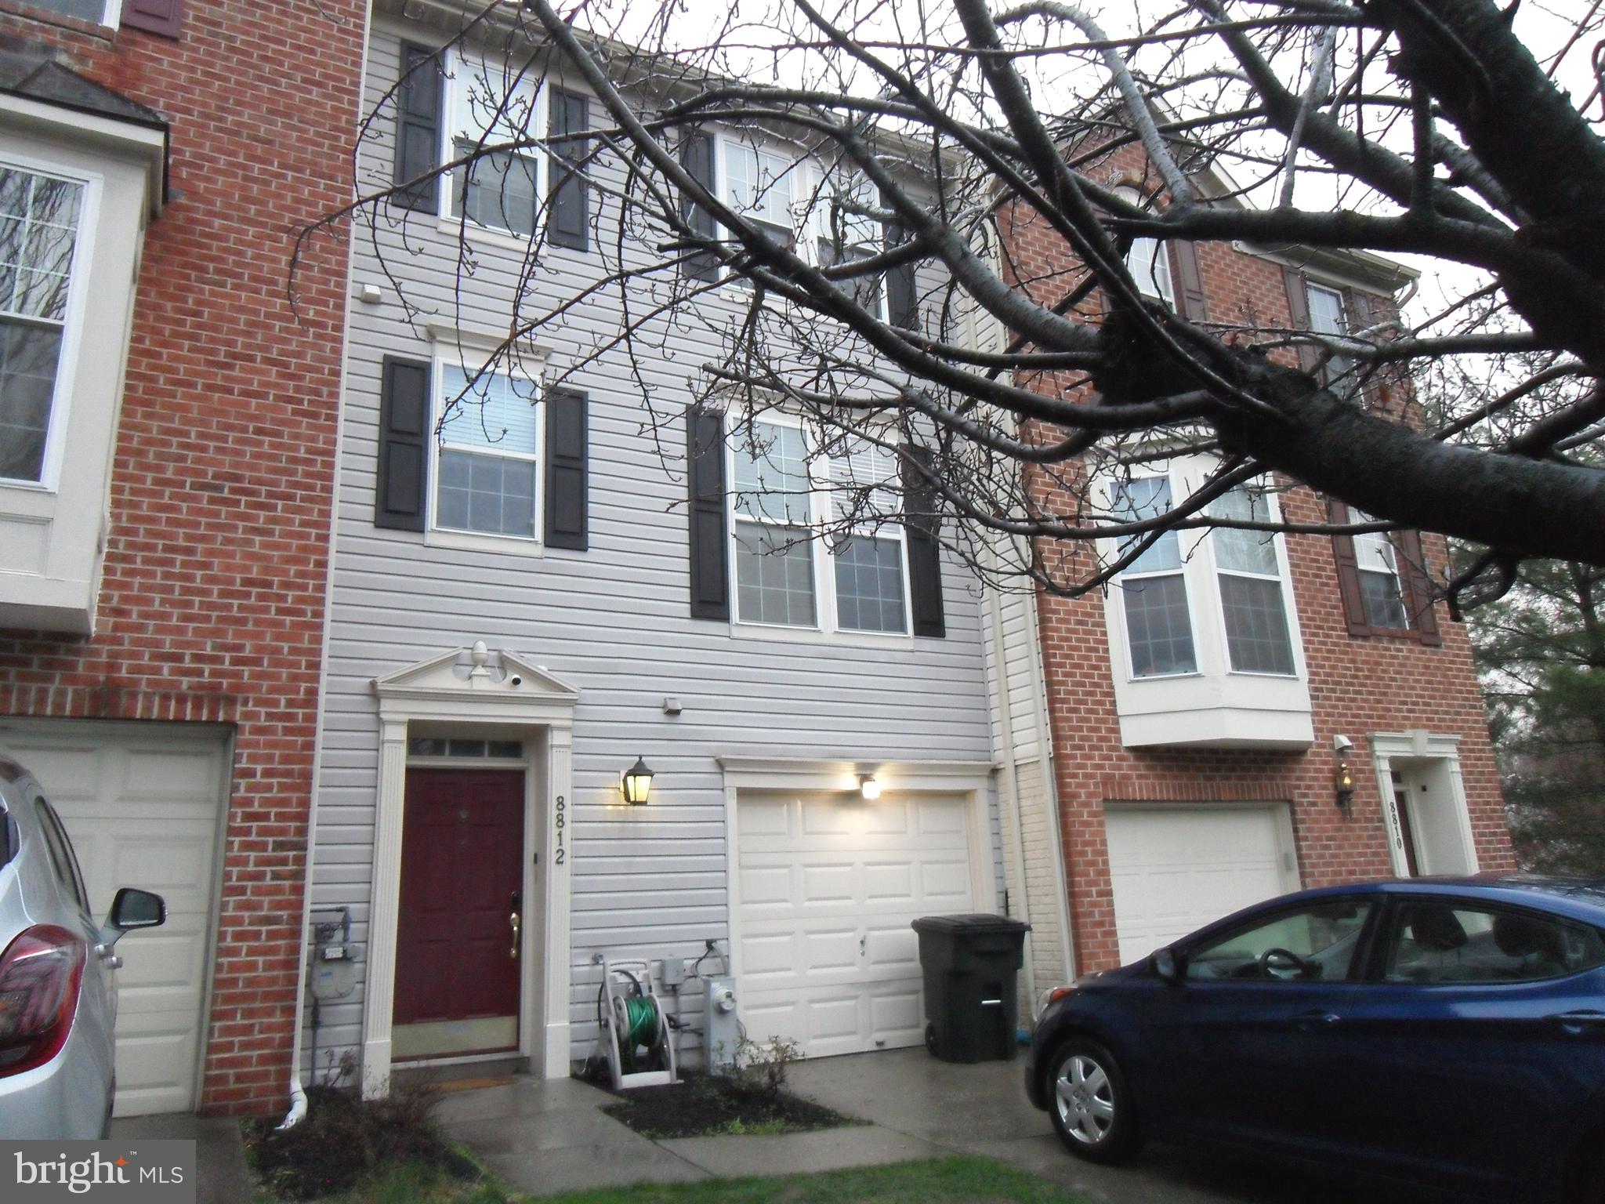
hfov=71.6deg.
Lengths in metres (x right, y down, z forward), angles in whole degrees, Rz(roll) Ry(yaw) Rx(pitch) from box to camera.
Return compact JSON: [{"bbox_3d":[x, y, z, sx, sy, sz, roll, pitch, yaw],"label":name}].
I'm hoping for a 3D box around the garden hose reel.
[{"bbox_3d":[-1.144,2.939,7.840,0.480,0.840,0.460,3,-16,-22],"label":"garden hose reel"}]

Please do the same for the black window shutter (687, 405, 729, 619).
[{"bbox_3d":[-0.789,-0.779,9.398,0.345,1.880,0.040,5,-16,-27],"label":"black window shutter"}]

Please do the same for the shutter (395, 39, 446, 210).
[{"bbox_3d":[-3.092,-3.840,9.008,0.345,1.560,0.040,5,-16,-27],"label":"shutter"}]

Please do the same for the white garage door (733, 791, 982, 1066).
[{"bbox_3d":[0.495,2.653,9.367,2.380,2.110,0.070,5,-16,-27],"label":"white garage door"}]

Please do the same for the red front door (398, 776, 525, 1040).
[{"bbox_3d":[-2.530,2.265,8.214,0.920,2.040,0.060,5,-16,-27],"label":"red front door"}]

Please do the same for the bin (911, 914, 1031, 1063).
[{"bbox_3d":[1.371,3.075,8.933,0.660,1.050,0.770,3,-15,-20],"label":"bin"}]

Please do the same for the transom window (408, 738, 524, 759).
[{"bbox_3d":[-2.579,1.119,8.511,0.900,0.177,0.060,5,-16,-27],"label":"transom window"}]

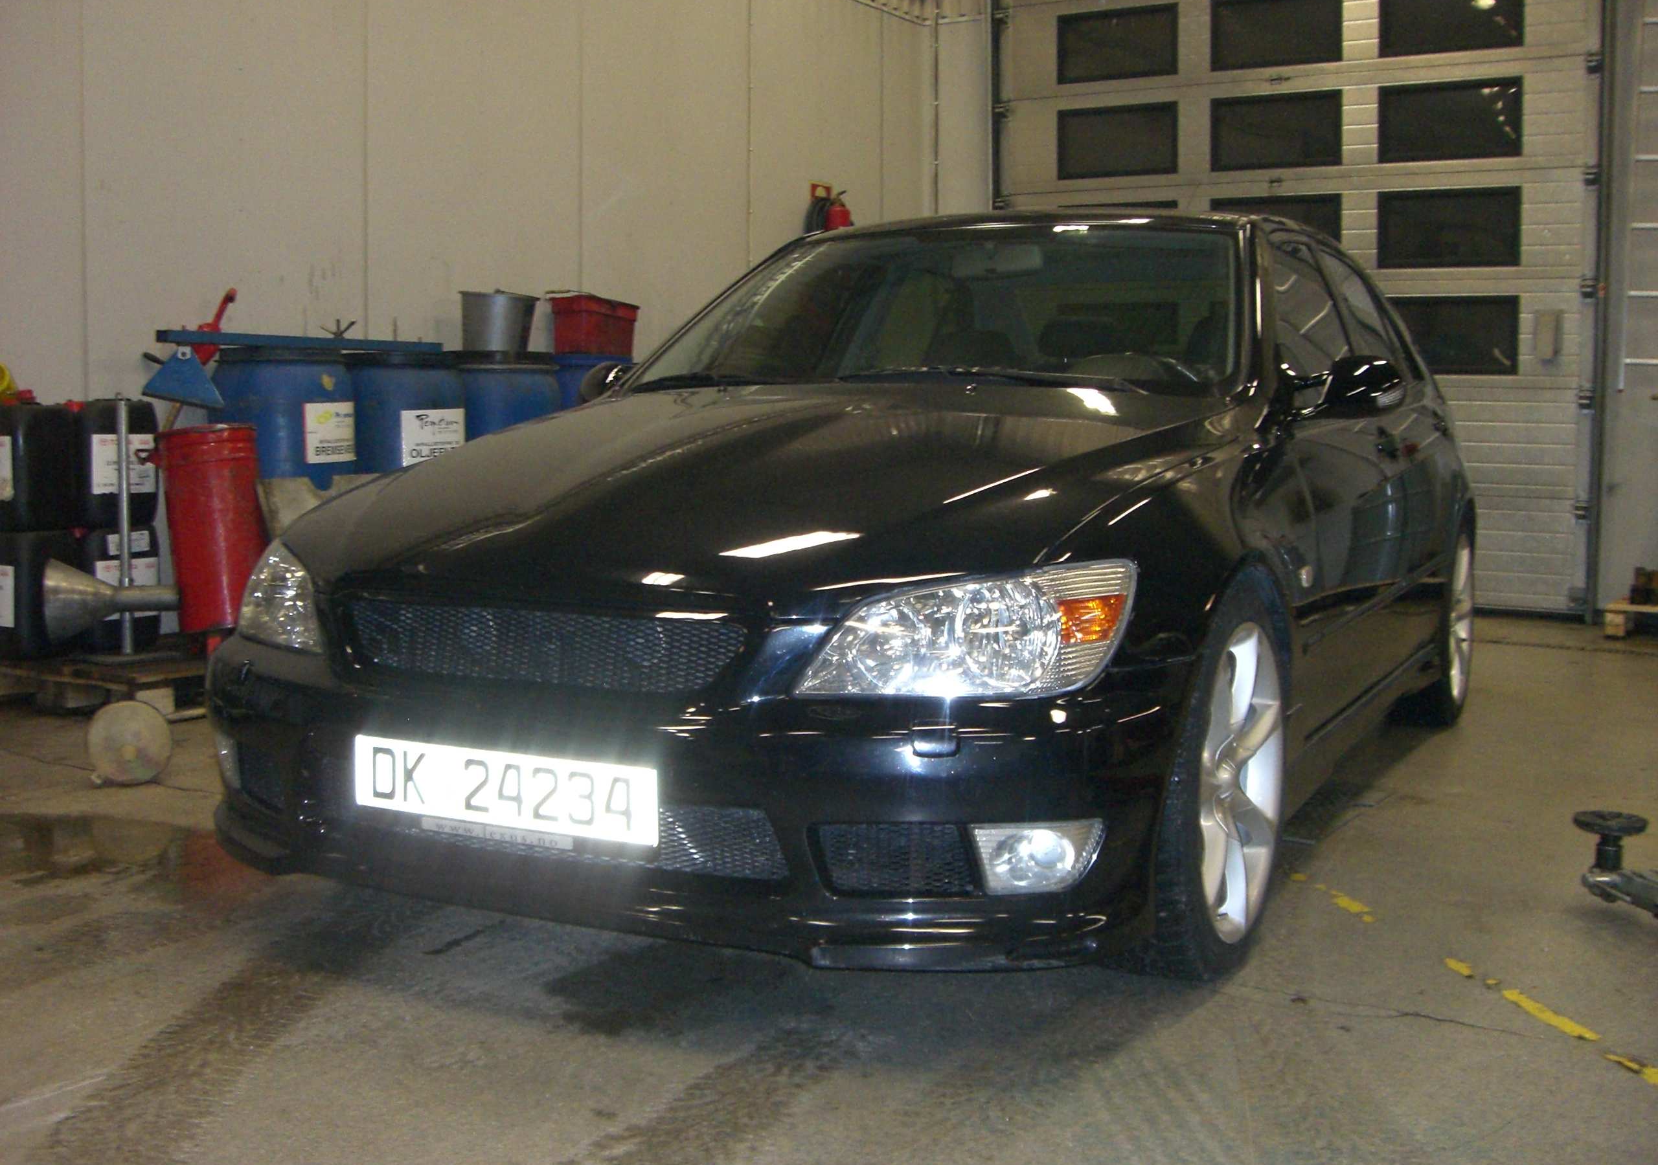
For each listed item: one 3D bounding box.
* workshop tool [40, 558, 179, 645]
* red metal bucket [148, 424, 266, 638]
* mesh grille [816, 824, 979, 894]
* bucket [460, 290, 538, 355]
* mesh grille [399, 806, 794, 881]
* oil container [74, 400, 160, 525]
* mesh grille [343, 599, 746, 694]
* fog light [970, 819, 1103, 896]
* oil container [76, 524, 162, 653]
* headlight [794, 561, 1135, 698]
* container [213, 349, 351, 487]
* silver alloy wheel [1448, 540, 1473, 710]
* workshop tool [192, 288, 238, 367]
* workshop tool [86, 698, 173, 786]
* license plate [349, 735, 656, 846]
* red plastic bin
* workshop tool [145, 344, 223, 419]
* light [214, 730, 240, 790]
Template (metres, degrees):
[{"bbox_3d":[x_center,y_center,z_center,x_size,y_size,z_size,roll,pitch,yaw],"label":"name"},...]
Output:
[{"bbox_3d":[-2.005,0.049,5.080,0.355,0.230,0.230,0,6,-8],"label":"workshop tool"},{"bbox_3d":[-1.845,-0.162,5.497,0.300,0.610,0.300,-6,5,-18],"label":"red metal bucket"},{"bbox_3d":[0.093,0.357,2.381,0.205,0.093,0.045,1,5,10],"label":"mesh grille"},{"bbox_3d":[-1.207,-0.951,6.650,0.280,0.225,0.280,1,6,0],"label":"bucket"},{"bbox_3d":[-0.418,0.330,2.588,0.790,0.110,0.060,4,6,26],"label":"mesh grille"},{"bbox_3d":[-2.153,-0.349,5.318,0.250,0.374,0.278,4,6,31],"label":"oil container"},{"bbox_3d":[-0.417,0.088,2.561,0.680,0.110,0.050,3,6,26],"label":"mesh grille"},{"bbox_3d":[0.280,0.366,2.425,0.155,0.108,0.120,3,6,19],"label":"fog light"},{"bbox_3d":[-2.284,0.011,5.680,0.250,0.390,0.270,4,6,33],"label":"oil container"},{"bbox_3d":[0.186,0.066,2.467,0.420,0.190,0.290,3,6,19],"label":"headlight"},{"bbox_3d":[-1.751,-0.358,5.839,0.450,0.780,0.450,4,6,31],"label":"container"},{"bbox_3d":[1.737,0.103,5.259,0.190,0.485,0.485,3,6,26],"label":"silver alloy wheel"},{"bbox_3d":[-1.959,-0.813,5.812,0.100,0.260,0.120,22,6,33],"label":"workshop tool"},{"bbox_3d":[-1.627,0.373,4.232,0.195,0.195,0.070,-1,6,-21],"label":"workshop tool"},{"bbox_3d":[-0.464,0.291,2.566,0.520,0.112,0.020,3,6,26],"label":"license plate"},{"bbox_3d":[-0.906,-1.001,7.050,0.220,0.235,0.340,4,6,31],"label":"red plastic bin"},{"bbox_3d":[-1.809,-0.572,5.100,0.225,0.175,0.060,8,10,-12],"label":"workshop tool"},{"bbox_3d":[-0.974,0.292,3.025,0.080,0.092,0.160,-4,6,-37],"label":"light"}]

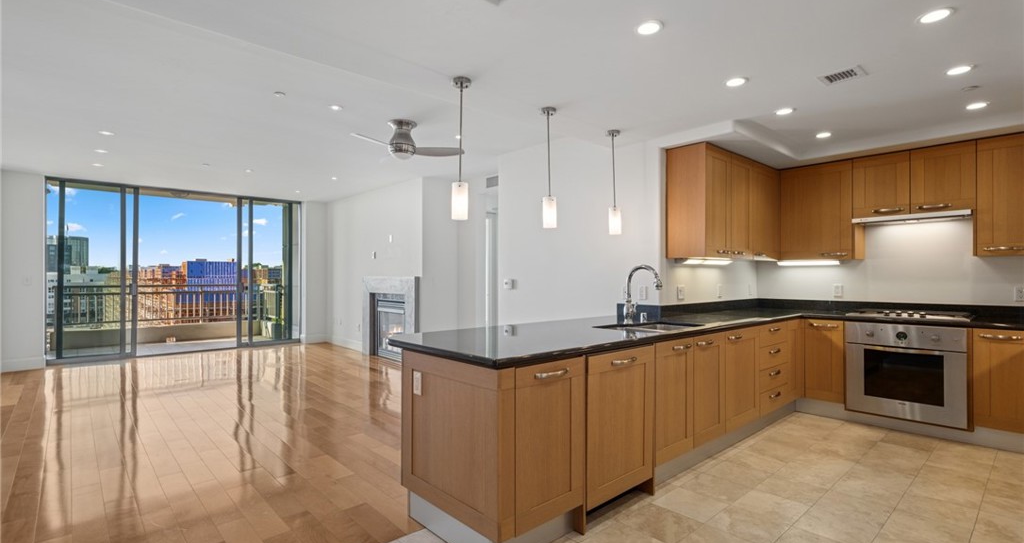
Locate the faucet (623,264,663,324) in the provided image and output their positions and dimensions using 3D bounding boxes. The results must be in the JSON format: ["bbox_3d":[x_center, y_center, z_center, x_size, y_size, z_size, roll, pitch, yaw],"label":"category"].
[{"bbox_3d":[0.965,0.169,3.525,0.105,0.435,0.310,1,-1,-42],"label":"faucet"}]

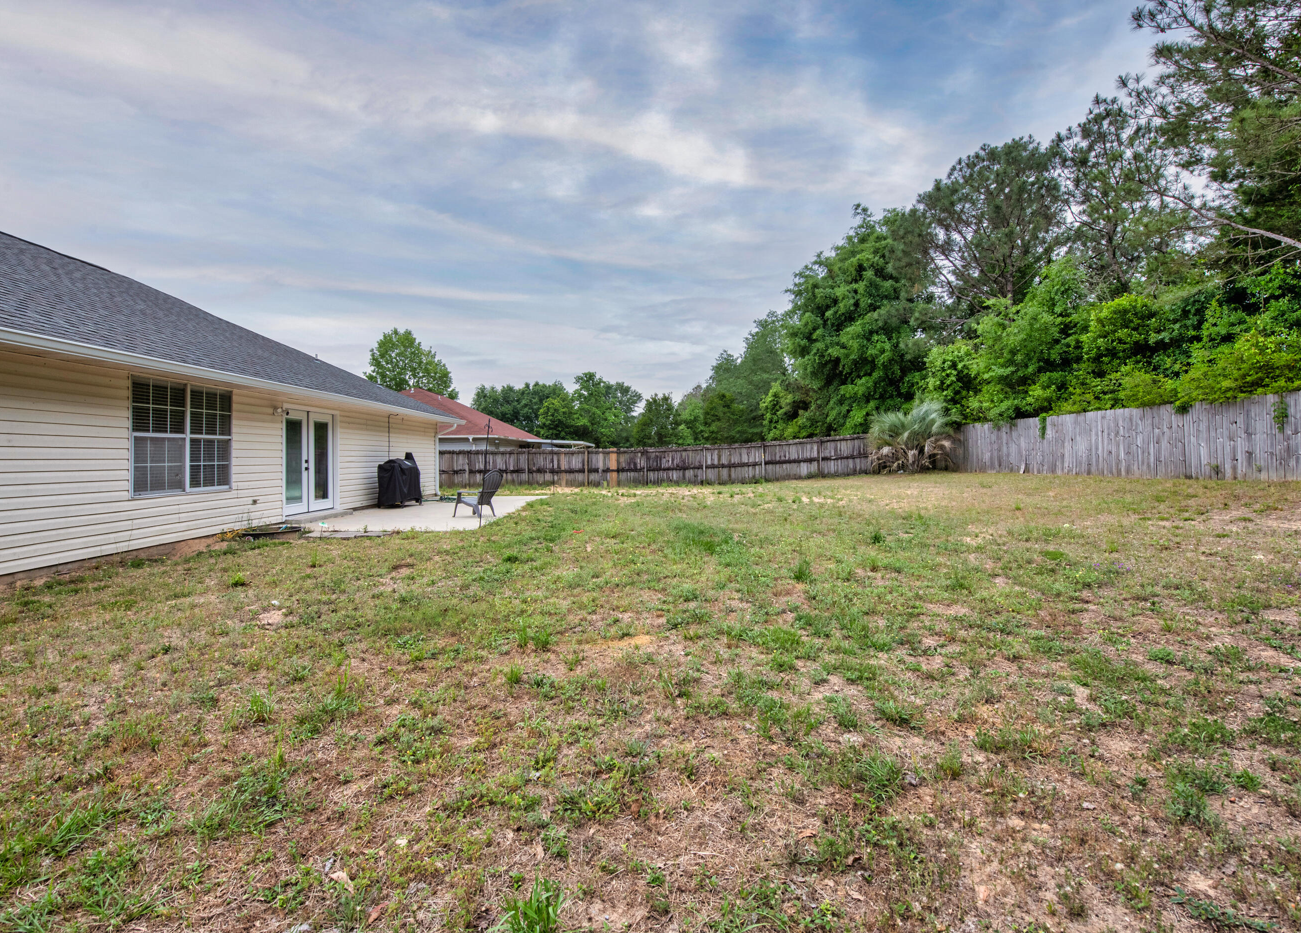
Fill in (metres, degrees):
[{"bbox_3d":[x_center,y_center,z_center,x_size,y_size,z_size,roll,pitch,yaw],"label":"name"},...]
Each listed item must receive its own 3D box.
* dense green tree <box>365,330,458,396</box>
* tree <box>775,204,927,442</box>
[{"bbox_3d":[-18.523,-4.956,42.000,7.257,11.362,6.895,0,1,0],"label":"dense green tree"},{"bbox_3d":[10.323,-6.551,28.000,8.214,13.801,7.803,0,1,0],"label":"tree"}]

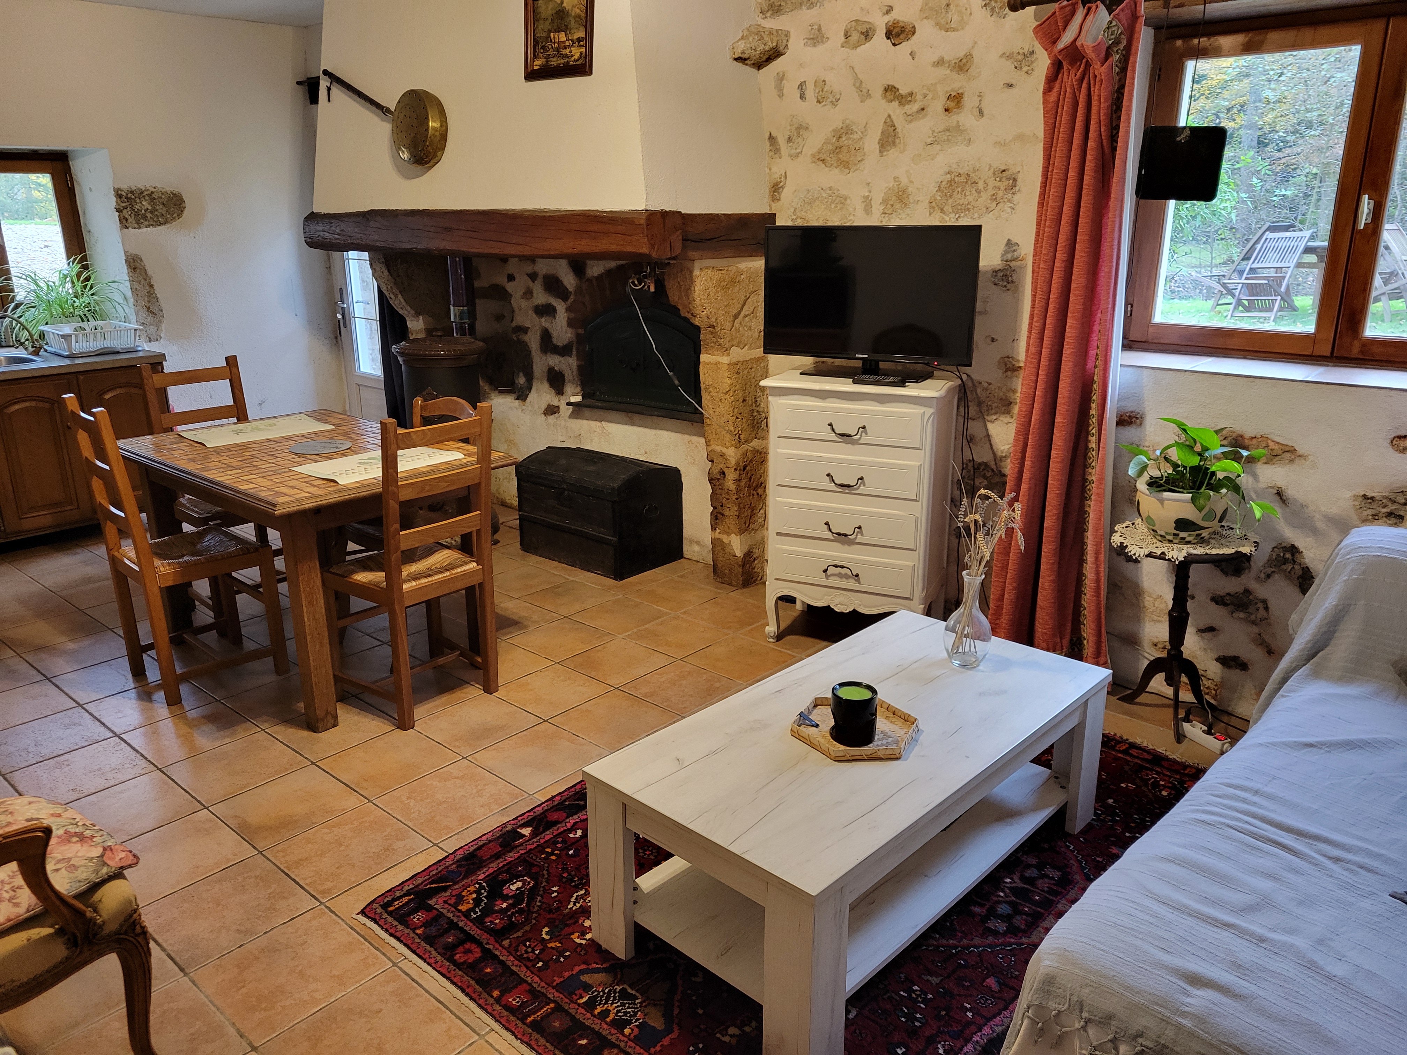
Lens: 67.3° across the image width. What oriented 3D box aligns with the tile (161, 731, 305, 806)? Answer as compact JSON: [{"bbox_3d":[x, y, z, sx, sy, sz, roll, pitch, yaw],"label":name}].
[{"bbox_3d":[-1.347,0.695,3.056,0.300,0.010,0.300,14,23,40],"label":"tile"}]

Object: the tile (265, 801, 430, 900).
[{"bbox_3d":[-0.882,0.805,2.627,0.296,0.010,0.296,15,23,40],"label":"tile"}]

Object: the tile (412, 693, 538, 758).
[{"bbox_3d":[-0.708,0.616,3.299,0.292,0.010,0.292,15,23,40],"label":"tile"}]

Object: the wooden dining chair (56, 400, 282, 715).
[{"bbox_3d":[-1.714,0.042,3.454,0.415,0.973,0.448,16,23,42],"label":"wooden dining chair"}]

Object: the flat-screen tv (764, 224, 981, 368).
[{"bbox_3d":[0.568,-0.804,3.625,0.757,0.449,0.060,8,19,27],"label":"flat-screen tv"}]

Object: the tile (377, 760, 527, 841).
[{"bbox_3d":[-0.690,0.745,2.885,0.292,0.010,0.292,15,23,40],"label":"tile"}]

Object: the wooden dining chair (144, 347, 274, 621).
[{"bbox_3d":[-1.833,-0.140,4.092,0.435,0.982,0.415,14,23,40],"label":"wooden dining chair"}]

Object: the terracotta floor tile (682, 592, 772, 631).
[{"bbox_3d":[0.112,0.339,4.155,0.300,0.010,0.300,14,23,40],"label":"terracotta floor tile"}]

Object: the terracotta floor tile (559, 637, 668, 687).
[{"bbox_3d":[-0.299,0.477,3.723,0.300,0.010,0.300,14,23,40],"label":"terracotta floor tile"}]

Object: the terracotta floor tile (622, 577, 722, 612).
[{"bbox_3d":[-0.121,0.279,4.357,0.292,0.010,0.292,15,23,40],"label":"terracotta floor tile"}]

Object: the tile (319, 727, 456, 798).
[{"bbox_3d":[-0.915,0.685,3.075,0.300,0.010,0.300,14,23,40],"label":"tile"}]

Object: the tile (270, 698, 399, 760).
[{"bbox_3d":[-1.147,0.626,3.280,0.292,0.010,0.292,15,23,40],"label":"tile"}]

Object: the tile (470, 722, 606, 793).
[{"bbox_3d":[-0.476,0.667,3.055,0.296,0.010,0.296,15,23,40],"label":"tile"}]

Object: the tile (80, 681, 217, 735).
[{"bbox_3d":[-1.782,0.571,3.404,0.296,0.010,0.296,15,23,40],"label":"tile"}]

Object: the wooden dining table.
[{"bbox_3d":[-1.352,0.093,3.717,1.295,0.750,0.826,14,23,40],"label":"wooden dining table"}]

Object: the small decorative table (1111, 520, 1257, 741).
[{"bbox_3d":[1.431,0.312,3.203,0.390,0.585,0.390,-1,17,0],"label":"small decorative table"}]

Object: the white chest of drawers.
[{"bbox_3d":[0.555,-0.055,3.791,0.633,0.952,0.367,7,19,24],"label":"white chest of drawers"}]

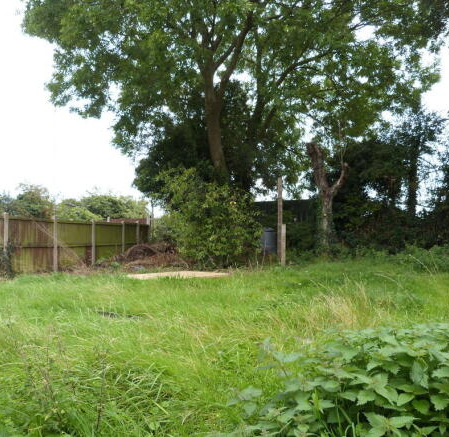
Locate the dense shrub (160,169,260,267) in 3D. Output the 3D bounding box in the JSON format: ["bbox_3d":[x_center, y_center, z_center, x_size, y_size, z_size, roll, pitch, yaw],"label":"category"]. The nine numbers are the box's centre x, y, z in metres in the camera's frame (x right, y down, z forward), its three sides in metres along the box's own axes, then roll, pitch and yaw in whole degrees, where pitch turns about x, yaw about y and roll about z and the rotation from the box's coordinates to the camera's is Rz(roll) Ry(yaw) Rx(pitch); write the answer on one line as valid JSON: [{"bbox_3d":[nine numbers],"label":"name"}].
[{"bbox_3d":[-0.533,-0.024,16.017,3.800,3.650,3.200,0,-3,0],"label":"dense shrub"}]

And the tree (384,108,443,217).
[{"bbox_3d":[10.826,-2.106,24.116,3.600,8.330,3.400,0,-3,0],"label":"tree"}]

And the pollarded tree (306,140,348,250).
[{"bbox_3d":[4.707,-0.842,19.055,1.900,5.360,1.400,0,-3,0],"label":"pollarded tree"}]

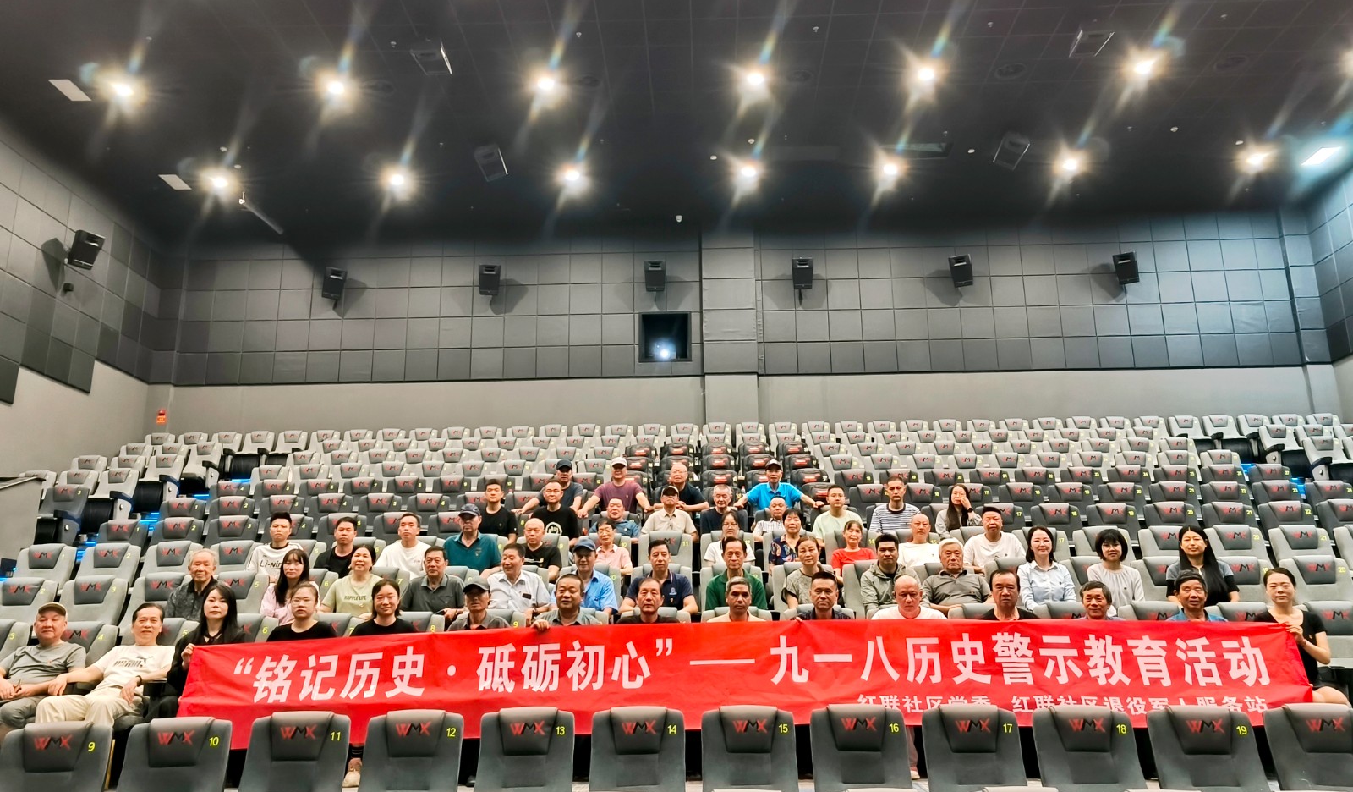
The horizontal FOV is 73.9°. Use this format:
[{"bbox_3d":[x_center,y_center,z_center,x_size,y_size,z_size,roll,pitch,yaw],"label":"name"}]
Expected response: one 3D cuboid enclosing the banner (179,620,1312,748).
[{"bbox_3d":[0.415,1.708,5.458,6.720,0.690,0.360,-1,-12,0],"label":"banner"}]

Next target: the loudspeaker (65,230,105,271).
[{"bbox_3d":[-9.382,-2.309,14.199,0.270,0.550,0.390,16,-4,27],"label":"loudspeaker"}]

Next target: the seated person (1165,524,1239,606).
[{"bbox_3d":[3.980,1.540,6.585,0.530,1.208,0.750,-3,-13,9],"label":"seated person"}]

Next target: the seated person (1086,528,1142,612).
[{"bbox_3d":[3.301,1.554,6.484,0.460,1.223,0.800,-2,-13,5],"label":"seated person"}]

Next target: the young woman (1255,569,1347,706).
[{"bbox_3d":[3.920,1.653,5.455,0.550,1.216,0.800,-2,-13,6],"label":"young woman"}]

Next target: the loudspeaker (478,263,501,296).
[{"bbox_3d":[-3.390,-2.106,16.354,0.390,0.550,0.330,0,6,-4],"label":"loudspeaker"}]

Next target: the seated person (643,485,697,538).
[{"bbox_3d":[-0.044,1.482,8.916,0.540,1.230,0.780,0,-12,-2],"label":"seated person"}]

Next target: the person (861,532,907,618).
[{"bbox_3d":[1.611,1.602,6.580,0.500,1.210,0.800,-1,-13,3],"label":"person"}]

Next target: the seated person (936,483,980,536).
[{"bbox_3d":[2.777,1.410,8.618,0.460,1.201,0.780,-3,-13,9],"label":"seated person"}]

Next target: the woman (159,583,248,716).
[{"bbox_3d":[-3.084,1.801,5.751,0.520,1.171,0.750,1,-13,-8],"label":"woman"}]

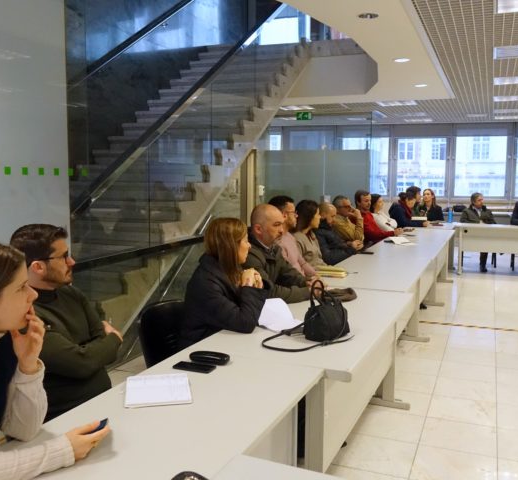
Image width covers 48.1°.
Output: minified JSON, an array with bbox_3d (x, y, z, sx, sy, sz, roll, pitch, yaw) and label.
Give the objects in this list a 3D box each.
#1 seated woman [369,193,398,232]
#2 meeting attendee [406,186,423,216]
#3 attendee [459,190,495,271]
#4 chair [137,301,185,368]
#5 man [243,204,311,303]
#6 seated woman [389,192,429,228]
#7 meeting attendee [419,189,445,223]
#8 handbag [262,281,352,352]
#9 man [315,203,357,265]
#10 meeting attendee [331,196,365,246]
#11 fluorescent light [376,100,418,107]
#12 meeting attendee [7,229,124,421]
[{"bbox_3d":[1.650,0.012,7.788,0.740,1.250,0.500,1,6,10],"label":"seated woman"},{"bbox_3d":[2.528,-0.230,9.791,0.740,1.320,0.500,1,6,10],"label":"meeting attendee"},{"bbox_3d":[3.558,-0.148,9.381,0.540,1.240,0.780,3,6,20],"label":"attendee"},{"bbox_3d":[-0.229,0.721,2.819,0.540,0.830,0.500,4,7,32],"label":"chair"},{"bbox_3d":[0.025,0.425,3.499,0.800,1.280,0.550,3,7,22],"label":"man"},{"bbox_3d":[2.089,-0.071,8.487,0.780,1.250,0.520,3,7,22],"label":"seated woman"},{"bbox_3d":[2.964,-0.238,10.123,0.480,1.270,0.740,4,7,30],"label":"meeting attendee"},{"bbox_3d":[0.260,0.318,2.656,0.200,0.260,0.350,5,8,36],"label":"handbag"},{"bbox_3d":[0.696,0.275,5.249,0.800,1.220,0.540,2,6,17],"label":"man"},{"bbox_3d":[0.946,0.187,5.865,0.800,1.270,0.540,2,6,17],"label":"meeting attendee"},{"bbox_3d":[2.358,-2.344,9.890,0.600,0.070,0.600,3,7,22],"label":"fluorescent light"},{"bbox_3d":[-0.643,0.578,2.138,0.820,1.250,0.560,2,6,18],"label":"meeting attendee"}]

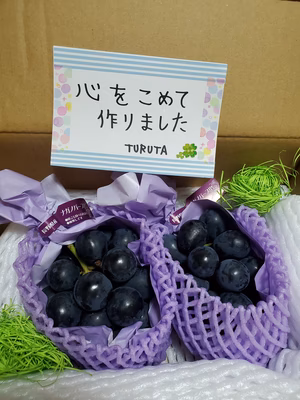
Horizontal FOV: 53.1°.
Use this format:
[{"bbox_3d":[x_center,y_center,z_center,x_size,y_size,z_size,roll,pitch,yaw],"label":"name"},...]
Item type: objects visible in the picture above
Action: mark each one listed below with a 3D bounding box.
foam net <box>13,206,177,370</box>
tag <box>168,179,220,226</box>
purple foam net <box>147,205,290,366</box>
[{"bbox_3d":[-0.045,0.081,0.262,0.126,0.090,0.123,2,42,0],"label":"foam net"},{"bbox_3d":[0.042,0.002,0.272,0.055,0.012,0.020,-32,70,-15],"label":"tag"},{"bbox_3d":[0.058,0.079,0.275,0.116,0.090,0.115,2,42,0],"label":"purple foam net"}]

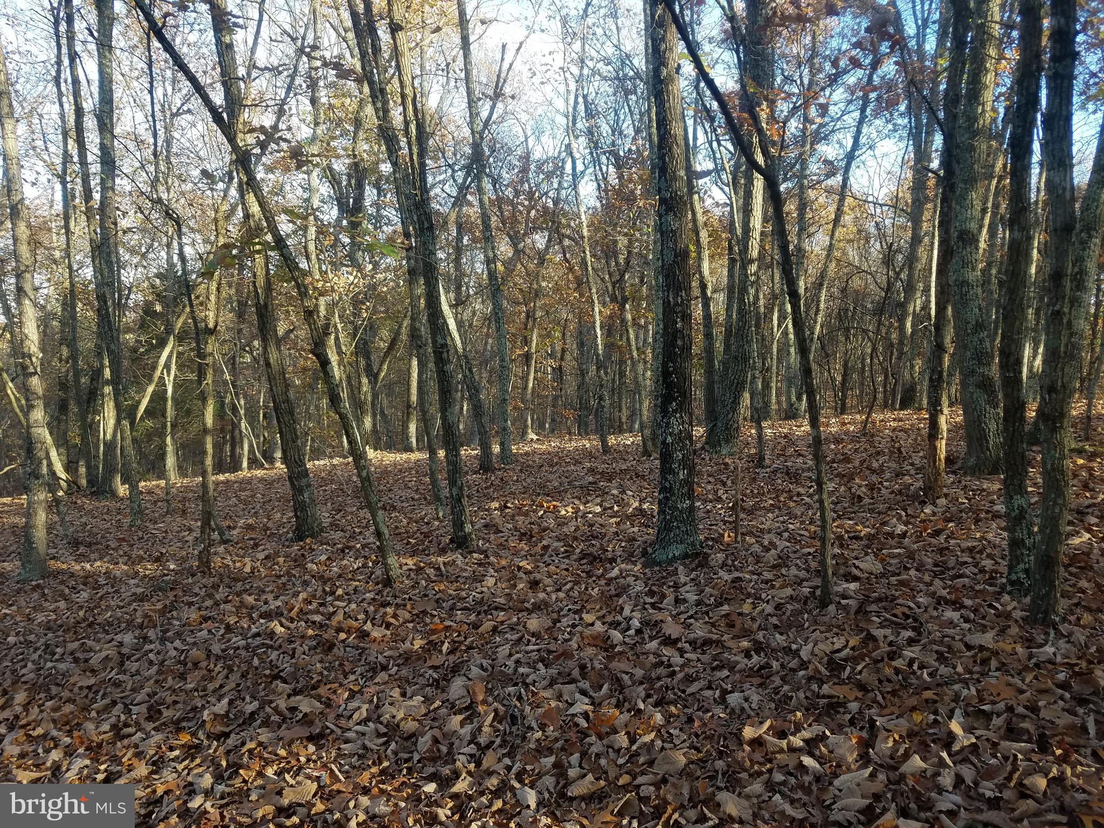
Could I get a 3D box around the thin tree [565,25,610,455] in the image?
[{"bbox_3d":[0.691,-3.488,16.400,0.820,8.500,0.600,-1,2,0],"label":"thin tree"}]

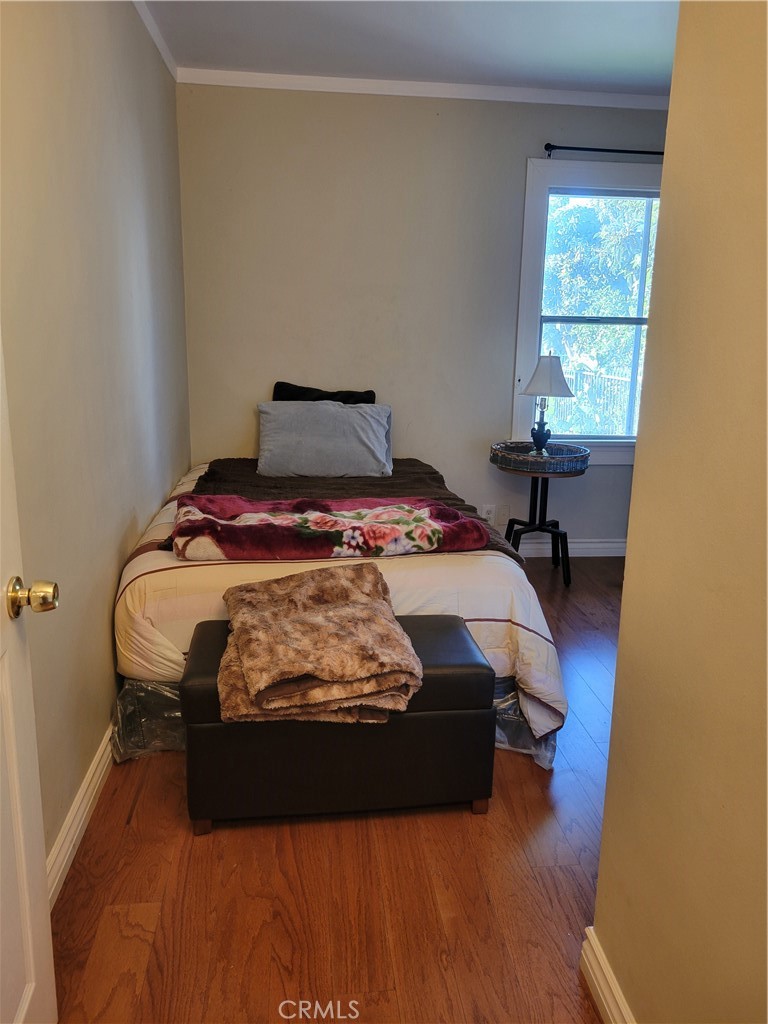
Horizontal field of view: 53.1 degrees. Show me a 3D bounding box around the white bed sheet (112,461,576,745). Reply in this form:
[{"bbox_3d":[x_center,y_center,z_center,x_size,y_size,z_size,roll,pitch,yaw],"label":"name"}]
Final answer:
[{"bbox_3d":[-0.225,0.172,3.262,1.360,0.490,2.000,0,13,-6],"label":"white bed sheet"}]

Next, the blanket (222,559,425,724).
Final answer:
[{"bbox_3d":[-0.189,0.339,2.108,0.510,0.280,0.470,0,13,-6],"label":"blanket"}]

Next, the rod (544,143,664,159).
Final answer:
[{"bbox_3d":[1.377,-1.889,4.067,1.050,0.050,0.070,0,13,-6],"label":"rod"}]

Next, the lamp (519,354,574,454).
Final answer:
[{"bbox_3d":[0.846,-0.544,4.011,0.300,0.560,0.300,0,13,-6],"label":"lamp"}]

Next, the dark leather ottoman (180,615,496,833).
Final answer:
[{"bbox_3d":[-0.129,0.572,2.173,0.800,0.430,0.420,-1,13,-8],"label":"dark leather ottoman"}]

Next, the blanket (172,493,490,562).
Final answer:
[{"bbox_3d":[-0.194,0.038,2.627,1.040,0.110,0.580,-1,13,-8],"label":"blanket"}]

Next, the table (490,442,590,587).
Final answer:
[{"bbox_3d":[0.825,0.012,4.135,0.540,0.700,0.540,0,13,-6],"label":"table"}]

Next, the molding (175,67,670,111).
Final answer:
[{"bbox_3d":[0.333,-2.169,3.945,2.700,0.075,0.050,0,13,-6],"label":"molding"}]

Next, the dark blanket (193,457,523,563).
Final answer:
[{"bbox_3d":[-0.223,-0.034,3.288,1.240,0.130,1.850,0,13,-6],"label":"dark blanket"}]

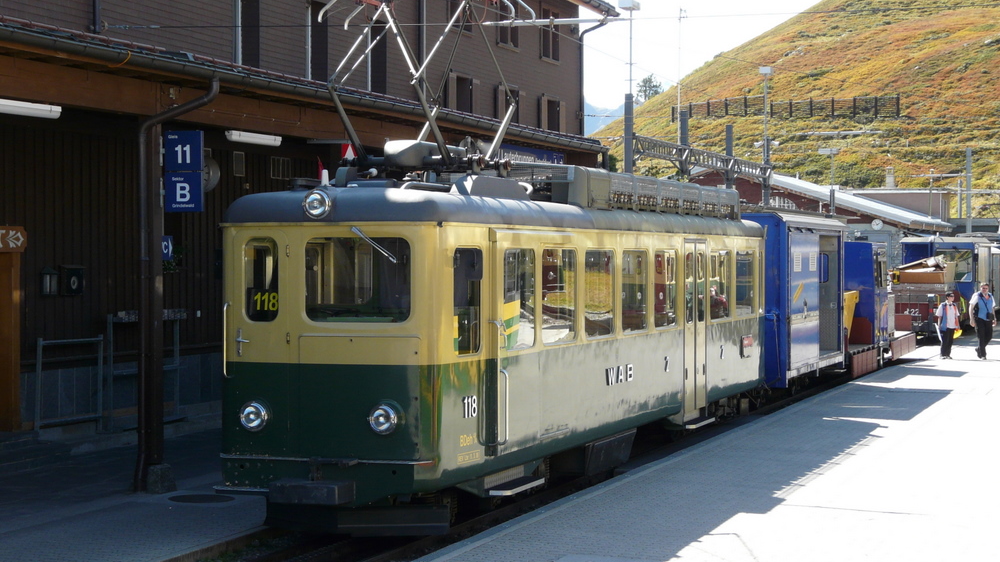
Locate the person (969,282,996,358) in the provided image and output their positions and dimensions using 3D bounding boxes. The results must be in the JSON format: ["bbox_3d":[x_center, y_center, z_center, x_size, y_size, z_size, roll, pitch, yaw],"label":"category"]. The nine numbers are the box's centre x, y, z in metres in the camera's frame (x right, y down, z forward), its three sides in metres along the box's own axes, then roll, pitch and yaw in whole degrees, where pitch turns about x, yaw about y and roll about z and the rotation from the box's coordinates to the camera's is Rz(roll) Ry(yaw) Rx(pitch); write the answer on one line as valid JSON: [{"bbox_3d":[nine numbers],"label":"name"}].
[{"bbox_3d":[11.142,0.939,44.000,0.620,1.770,0.500,0,1,-3],"label":"person"}]

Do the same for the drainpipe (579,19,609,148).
[{"bbox_3d":[2.489,-5.342,51.144,0.700,3.345,0.130,0,1,19],"label":"drainpipe"}]

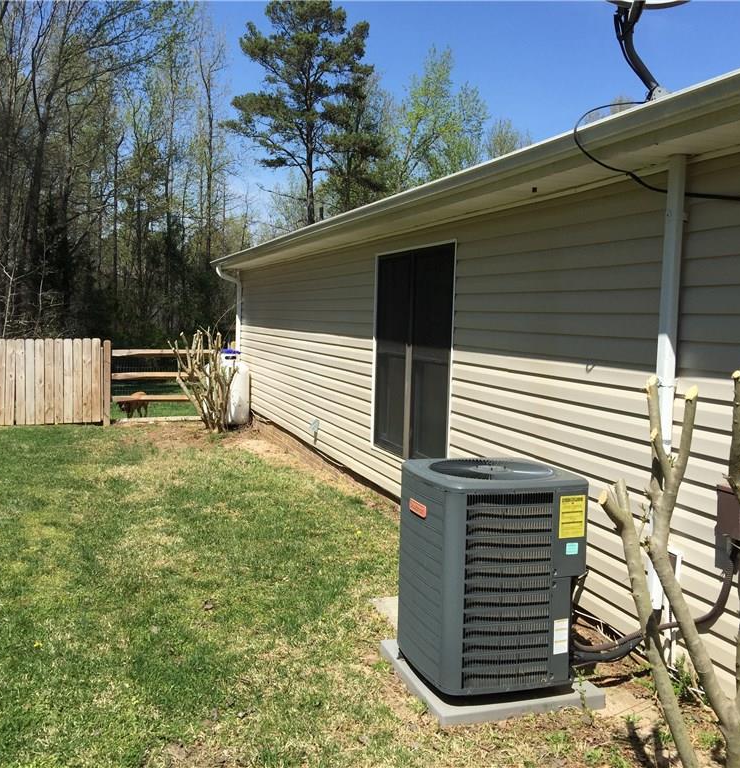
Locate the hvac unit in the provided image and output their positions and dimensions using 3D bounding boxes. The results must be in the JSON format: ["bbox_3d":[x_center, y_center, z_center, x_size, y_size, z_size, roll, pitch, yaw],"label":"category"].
[{"bbox_3d":[0.550,0.873,4.141,0.688,0.938,0.718,0,5,-18],"label":"hvac unit"}]

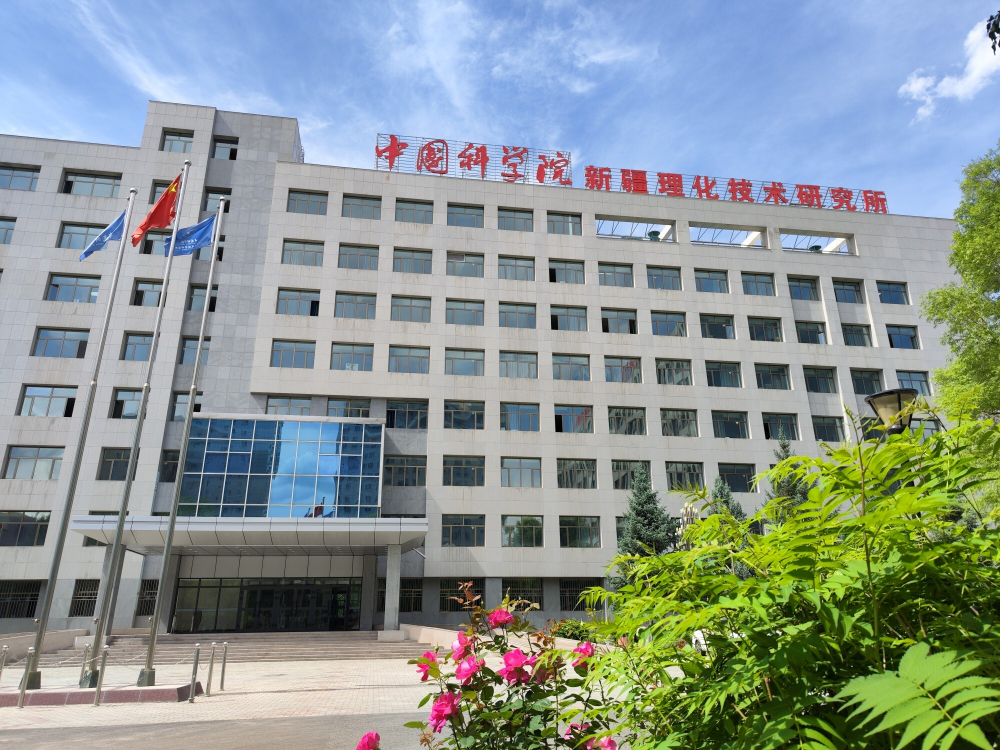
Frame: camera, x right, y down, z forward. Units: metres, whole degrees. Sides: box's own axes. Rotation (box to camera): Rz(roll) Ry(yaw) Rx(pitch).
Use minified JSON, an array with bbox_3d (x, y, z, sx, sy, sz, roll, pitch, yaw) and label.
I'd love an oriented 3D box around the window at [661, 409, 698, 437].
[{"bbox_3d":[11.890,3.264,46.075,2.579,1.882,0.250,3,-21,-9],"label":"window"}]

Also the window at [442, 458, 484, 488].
[{"bbox_3d":[-2.207,6.020,42.922,2.600,1.900,0.200,3,-20,-9],"label":"window"}]

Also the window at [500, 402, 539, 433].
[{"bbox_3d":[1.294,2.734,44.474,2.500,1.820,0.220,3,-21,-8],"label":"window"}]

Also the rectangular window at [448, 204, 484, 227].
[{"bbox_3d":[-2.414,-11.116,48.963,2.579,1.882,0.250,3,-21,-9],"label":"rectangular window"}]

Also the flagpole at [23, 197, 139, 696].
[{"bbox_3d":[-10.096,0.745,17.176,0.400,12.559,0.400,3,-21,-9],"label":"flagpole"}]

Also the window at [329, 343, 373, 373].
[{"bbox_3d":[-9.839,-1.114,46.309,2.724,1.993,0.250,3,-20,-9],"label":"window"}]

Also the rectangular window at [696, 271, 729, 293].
[{"bbox_3d":[15.389,-6.742,50.817,2.515,1.806,0.200,3,-20,-9],"label":"rectangular window"}]

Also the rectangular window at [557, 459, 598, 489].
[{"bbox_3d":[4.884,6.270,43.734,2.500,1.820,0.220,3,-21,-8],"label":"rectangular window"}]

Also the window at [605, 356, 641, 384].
[{"bbox_3d":[8.722,-0.282,49.179,2.724,1.993,0.250,3,-20,-9],"label":"window"}]

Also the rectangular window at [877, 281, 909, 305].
[{"bbox_3d":[29.815,-6.127,52.887,2.515,1.806,0.200,3,-20,-9],"label":"rectangular window"}]

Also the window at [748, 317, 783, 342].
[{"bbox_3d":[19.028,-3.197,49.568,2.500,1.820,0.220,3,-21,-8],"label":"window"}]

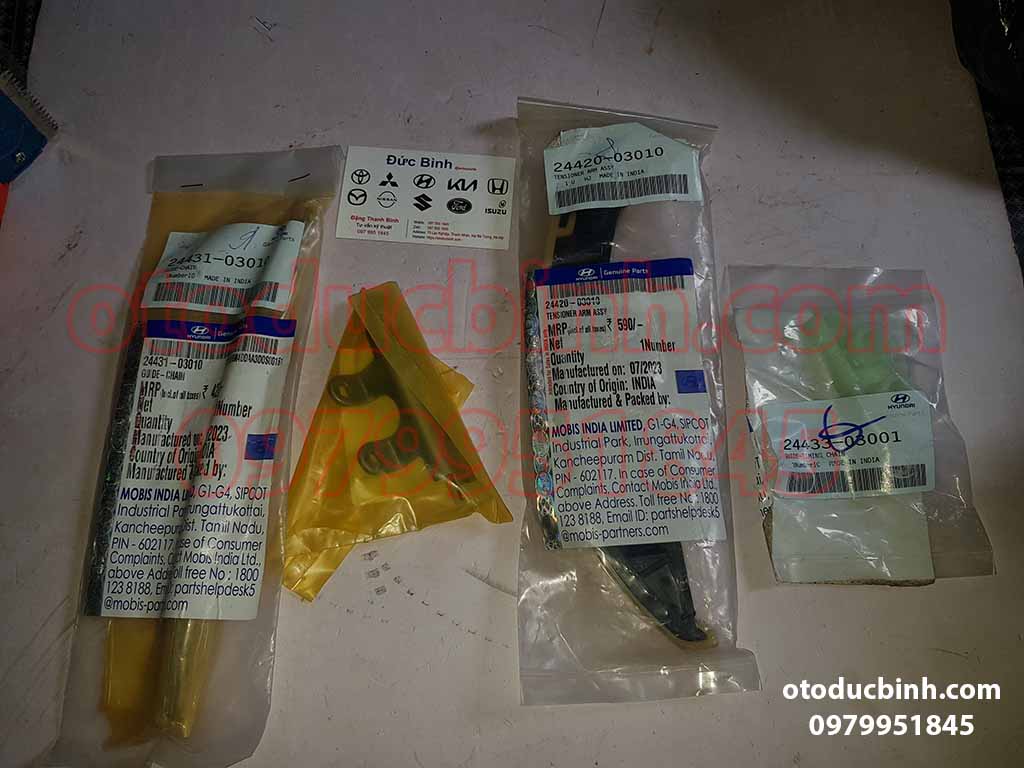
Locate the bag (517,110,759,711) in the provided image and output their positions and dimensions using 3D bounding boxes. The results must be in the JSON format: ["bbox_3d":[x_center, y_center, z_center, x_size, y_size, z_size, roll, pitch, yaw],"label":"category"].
[{"bbox_3d":[0.058,-0.009,0.373,0.108,0.023,0.307,0,75,-1],"label":"bag"}]

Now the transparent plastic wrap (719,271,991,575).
[{"bbox_3d":[0.167,0.012,0.369,0.105,0.023,0.160,-3,75,-2],"label":"transparent plastic wrap"}]

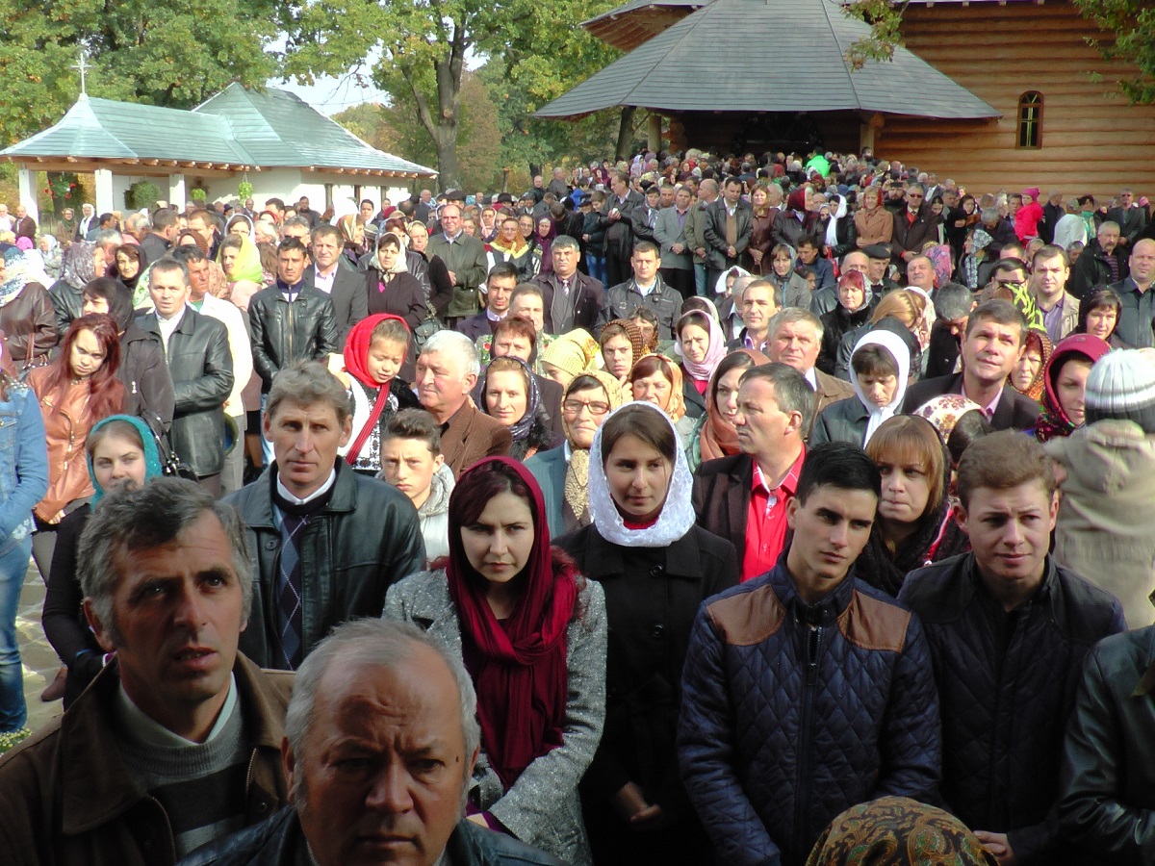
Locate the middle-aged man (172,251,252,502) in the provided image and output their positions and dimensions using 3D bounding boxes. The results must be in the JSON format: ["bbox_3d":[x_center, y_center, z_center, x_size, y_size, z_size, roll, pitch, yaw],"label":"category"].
[{"bbox_3d":[-1.903,-0.094,6.381,0.510,1.740,0.330,-4,13,-20],"label":"middle-aged man"}]

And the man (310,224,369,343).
[{"bbox_3d":[-1.504,-0.427,7.782,0.500,1.750,0.320,3,12,13],"label":"man"}]

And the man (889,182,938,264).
[{"bbox_3d":[3.531,-1.746,13.036,0.540,1.750,0.340,3,9,14],"label":"man"}]

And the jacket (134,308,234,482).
[{"bbox_3d":[-1.788,-0.186,5.600,0.500,0.760,0.320,2,12,8],"label":"jacket"}]

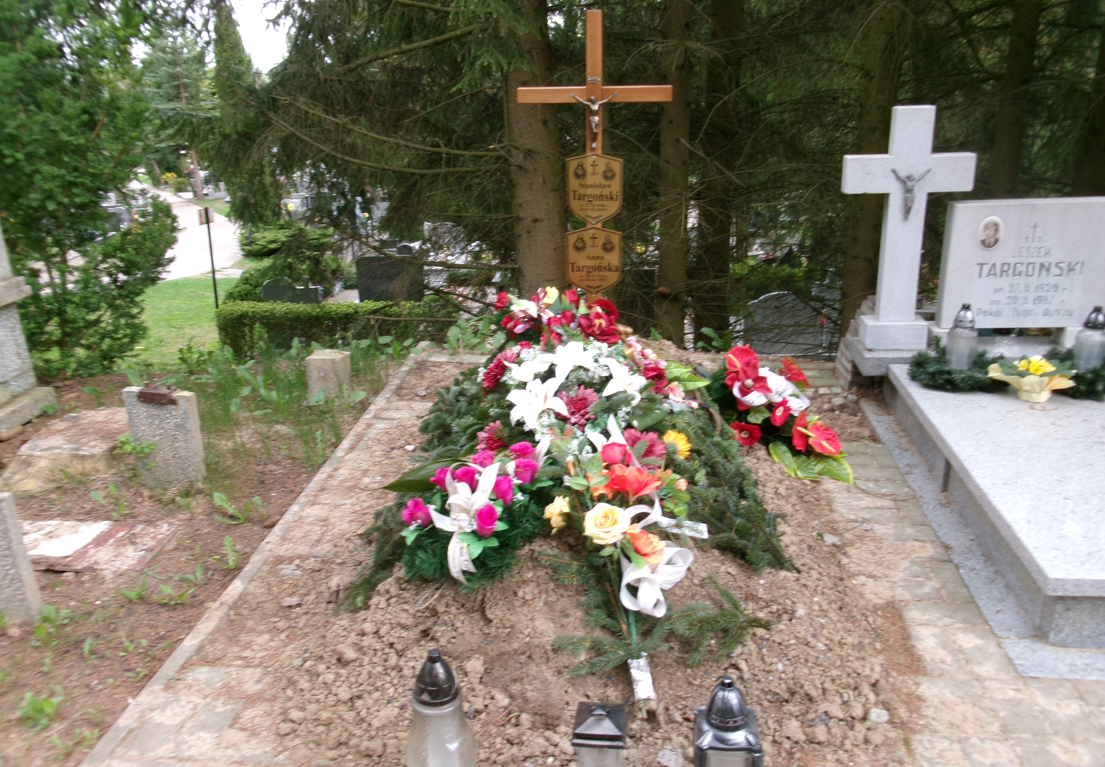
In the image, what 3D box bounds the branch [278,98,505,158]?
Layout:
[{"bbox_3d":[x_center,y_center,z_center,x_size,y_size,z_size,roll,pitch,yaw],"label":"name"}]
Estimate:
[{"bbox_3d":[-0.796,-1.262,4.420,1.120,0.290,0.300,1,17,6],"label":"branch"}]

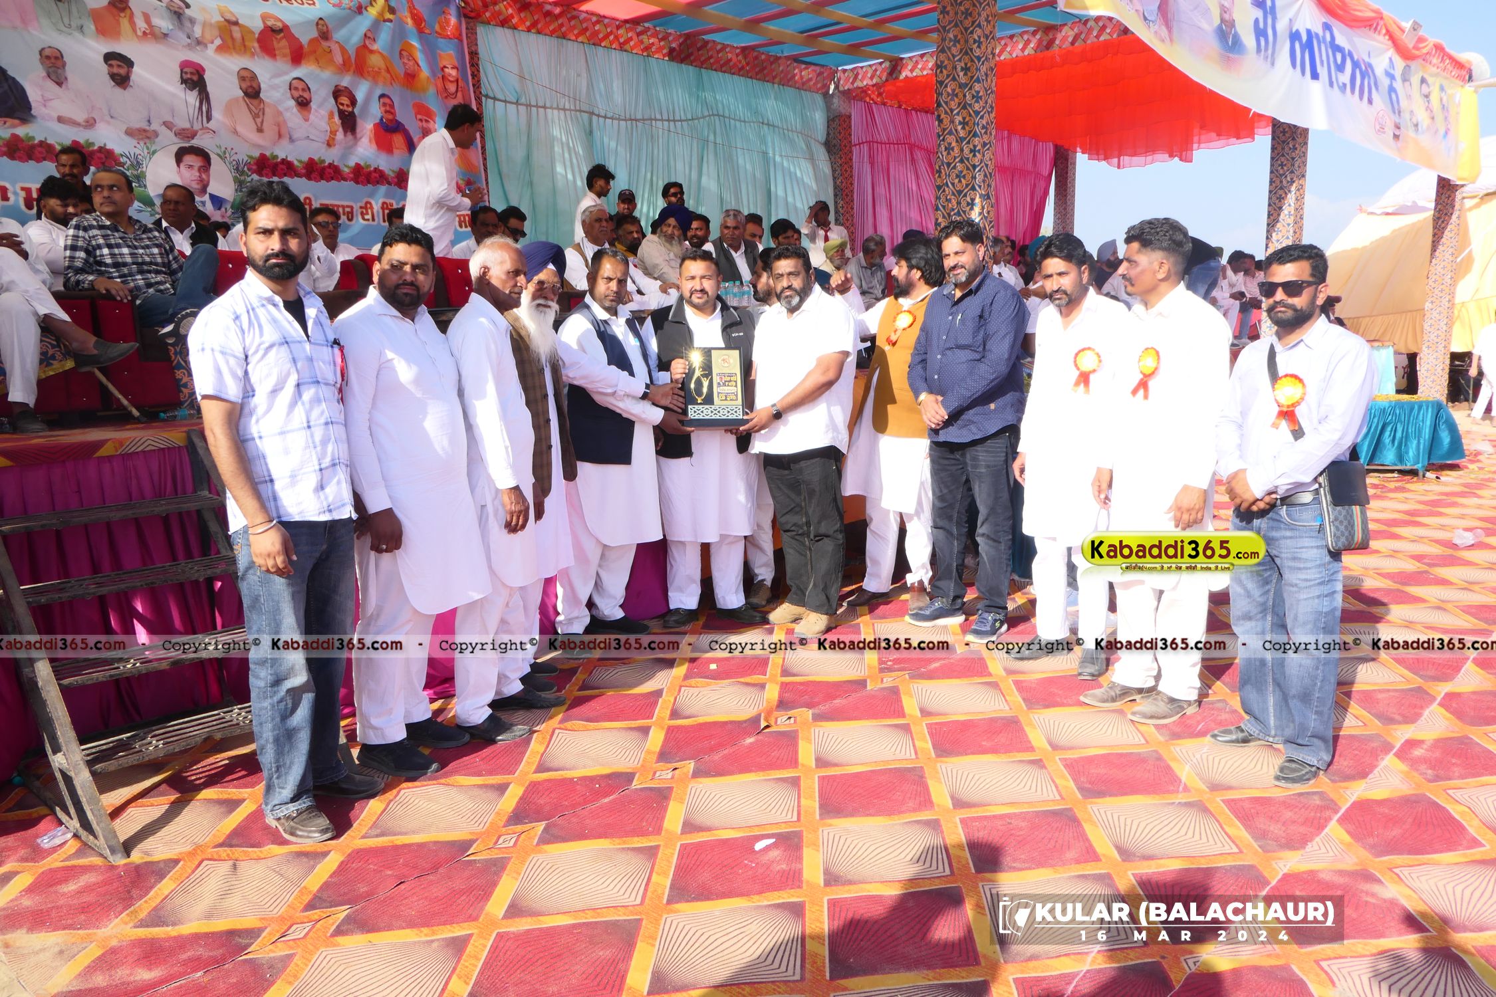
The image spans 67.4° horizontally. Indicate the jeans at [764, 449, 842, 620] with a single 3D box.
[{"bbox_3d":[0.260,0.093,5.248,0.400,0.920,0.290,4,9,28],"label":"jeans"}]

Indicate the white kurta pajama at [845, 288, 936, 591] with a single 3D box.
[{"bbox_3d":[0.727,-0.287,5.517,0.550,1.440,0.420,6,11,40],"label":"white kurta pajama"}]

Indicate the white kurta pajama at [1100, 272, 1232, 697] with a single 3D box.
[{"bbox_3d":[1.555,-0.043,4.200,0.410,1.480,0.520,-5,10,-23],"label":"white kurta pajama"}]

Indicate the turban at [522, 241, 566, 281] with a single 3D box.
[{"bbox_3d":[-0.791,-0.880,4.268,0.210,0.190,0.250,-7,12,-29],"label":"turban"}]

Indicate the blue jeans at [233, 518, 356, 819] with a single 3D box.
[{"bbox_3d":[-1.365,0.420,3.400,0.310,0.910,0.390,5,11,31],"label":"blue jeans"}]

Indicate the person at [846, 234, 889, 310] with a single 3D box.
[{"bbox_3d":[1.078,-1.772,9.744,0.560,1.070,0.780,-5,12,-22],"label":"person"}]

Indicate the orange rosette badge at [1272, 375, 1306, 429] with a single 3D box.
[{"bbox_3d":[1.686,-0.302,3.495,0.030,0.175,0.110,-8,11,-43],"label":"orange rosette badge"}]

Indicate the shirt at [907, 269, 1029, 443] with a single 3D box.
[{"bbox_3d":[0.998,-0.650,5.111,0.530,0.780,0.360,6,10,38],"label":"shirt"}]

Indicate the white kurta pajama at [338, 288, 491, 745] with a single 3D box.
[{"bbox_3d":[-1.143,0.046,3.830,0.410,1.480,0.530,4,11,24],"label":"white kurta pajama"}]

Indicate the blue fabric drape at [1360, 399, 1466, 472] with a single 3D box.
[{"bbox_3d":[5.141,-0.513,8.724,0.800,0.550,0.560,0,11,8],"label":"blue fabric drape"}]

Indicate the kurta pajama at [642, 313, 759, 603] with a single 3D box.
[{"bbox_3d":[-0.198,-0.164,5.108,0.560,1.420,0.400,-1,11,0],"label":"kurta pajama"}]

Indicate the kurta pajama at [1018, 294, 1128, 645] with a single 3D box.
[{"bbox_3d":[1.390,-0.133,4.740,0.510,1.460,0.360,8,13,43],"label":"kurta pajama"}]

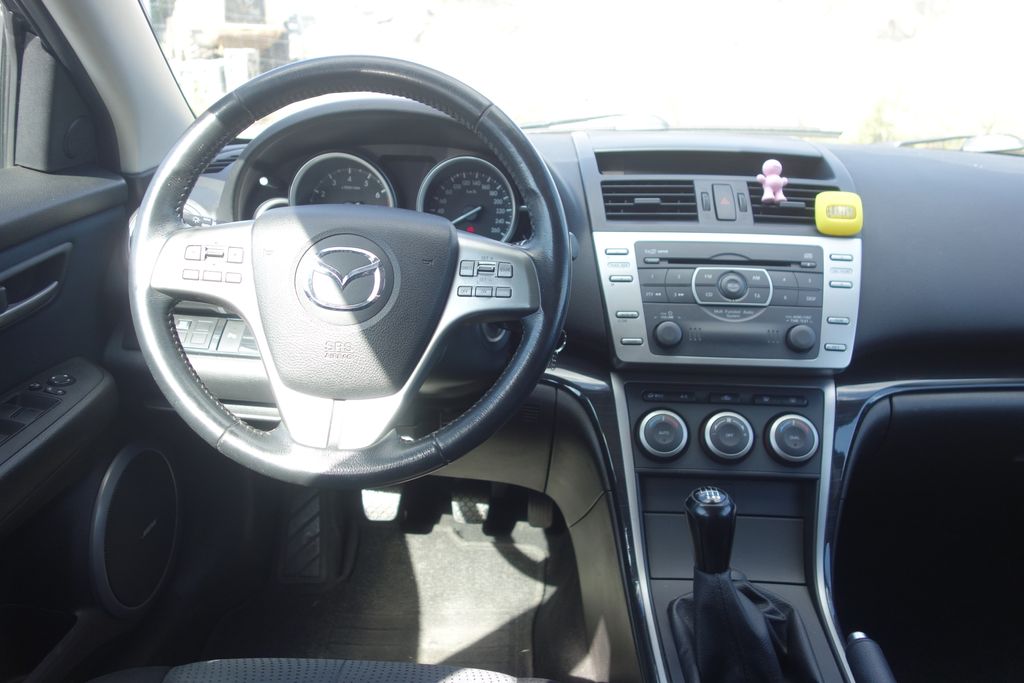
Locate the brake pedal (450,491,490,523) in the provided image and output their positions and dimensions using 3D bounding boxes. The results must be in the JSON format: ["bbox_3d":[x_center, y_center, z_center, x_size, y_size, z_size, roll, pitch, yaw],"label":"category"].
[{"bbox_3d":[-0.065,0.267,1.265,0.063,0.052,0.030,2,-13,0],"label":"brake pedal"}]

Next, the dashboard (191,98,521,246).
[{"bbox_3d":[-0.151,-0.180,0.885,0.360,0.160,0.170,2,7,0],"label":"dashboard"}]

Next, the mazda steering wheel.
[{"bbox_3d":[-0.136,-0.065,0.692,0.378,0.378,0.095,2,-8,0],"label":"mazda steering wheel"}]

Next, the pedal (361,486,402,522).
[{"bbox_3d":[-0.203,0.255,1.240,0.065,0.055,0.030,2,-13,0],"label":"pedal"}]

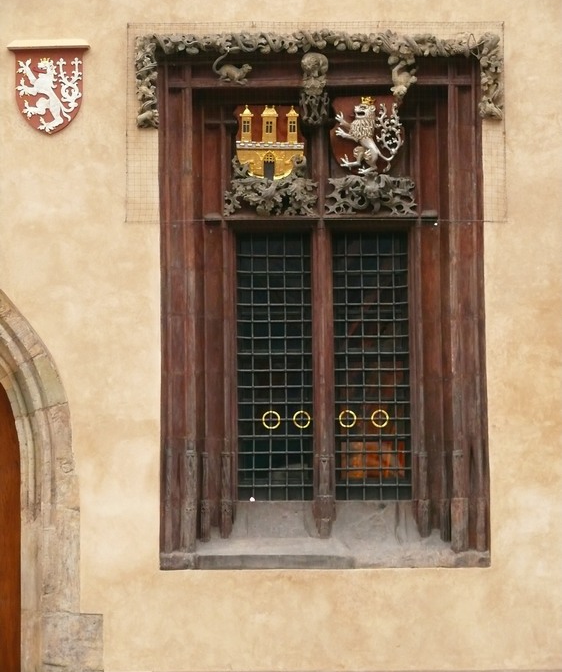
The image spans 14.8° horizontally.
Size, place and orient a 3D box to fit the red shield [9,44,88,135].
[{"bbox_3d":[-1.664,-1.775,15.537,0.562,0.653,0.120,-1,-6,1],"label":"red shield"}]

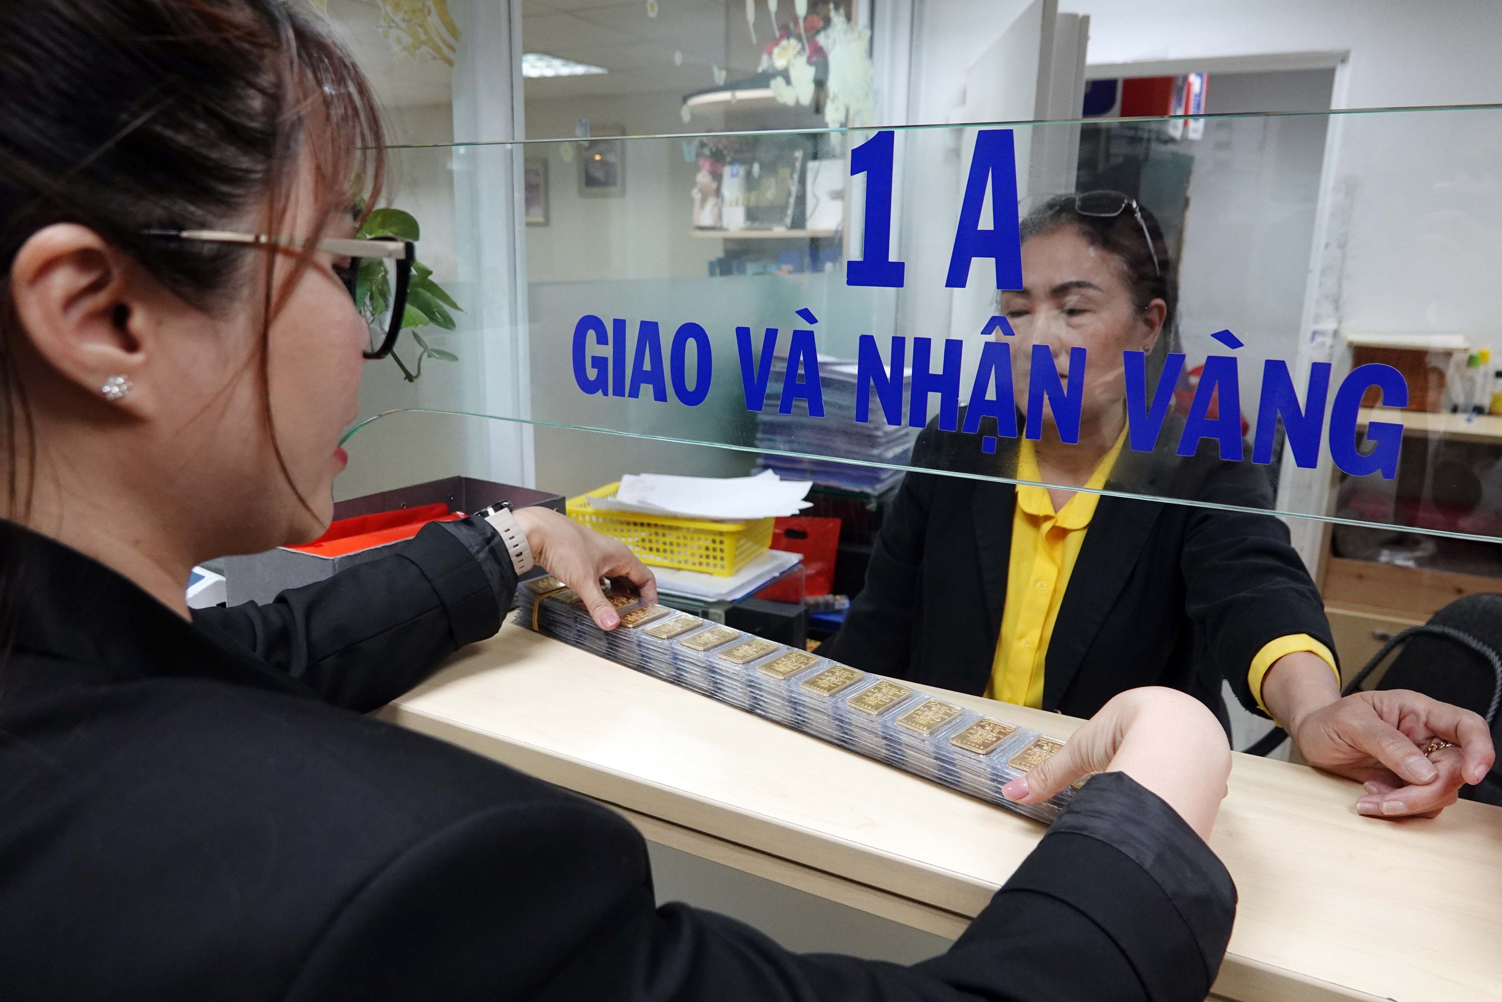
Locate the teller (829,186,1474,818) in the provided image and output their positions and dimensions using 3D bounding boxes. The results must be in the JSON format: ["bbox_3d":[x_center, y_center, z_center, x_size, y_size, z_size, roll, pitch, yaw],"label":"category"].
[{"bbox_3d":[0.407,0.368,1.147,0.530,1.380,0.500,11,17,34],"label":"teller"}]

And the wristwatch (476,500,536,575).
[{"bbox_3d":[-0.209,0.032,0.855,0.040,0.054,0.059,-29,0,-38],"label":"wristwatch"}]

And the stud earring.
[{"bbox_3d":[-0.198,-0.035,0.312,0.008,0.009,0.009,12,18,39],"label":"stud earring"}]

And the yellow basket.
[{"bbox_3d":[-0.102,0.035,1.360,0.255,0.074,0.165,7,15,21],"label":"yellow basket"}]

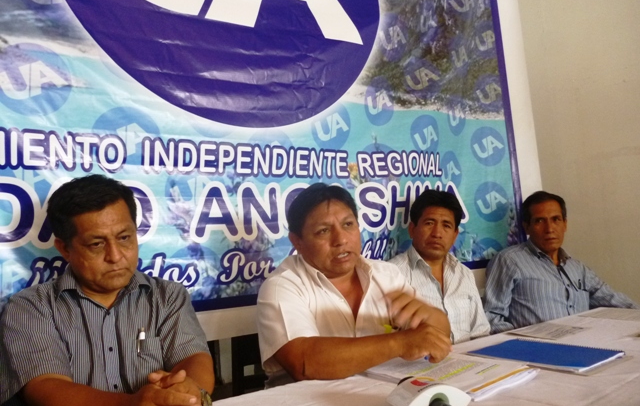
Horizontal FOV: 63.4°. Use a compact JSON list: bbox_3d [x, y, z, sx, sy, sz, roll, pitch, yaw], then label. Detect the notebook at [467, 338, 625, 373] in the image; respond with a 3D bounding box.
[{"bbox_3d":[0.558,0.377,1.294,0.212,0.013,0.299,-1,-6,-36],"label":"notebook"}]

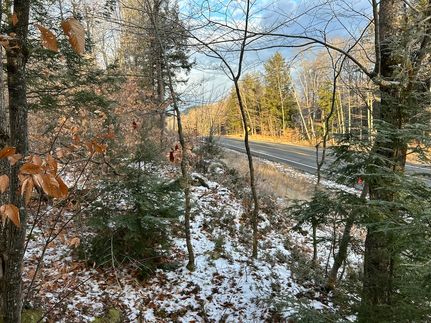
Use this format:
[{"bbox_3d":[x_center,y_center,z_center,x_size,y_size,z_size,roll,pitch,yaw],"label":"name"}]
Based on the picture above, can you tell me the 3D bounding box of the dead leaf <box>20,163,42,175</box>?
[{"bbox_3d":[-0.580,0.022,1.020,0.069,0.038,0.040,0,6,0],"label":"dead leaf"}]

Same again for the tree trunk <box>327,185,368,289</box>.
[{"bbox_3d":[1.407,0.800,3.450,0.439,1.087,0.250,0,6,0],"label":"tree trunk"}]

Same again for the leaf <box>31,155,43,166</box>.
[{"bbox_3d":[-0.597,-0.003,1.080,0.040,0.040,0.030,0,6,0],"label":"leaf"}]

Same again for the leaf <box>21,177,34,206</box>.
[{"bbox_3d":[-0.593,0.091,1.020,0.044,0.088,0.035,0,6,0],"label":"leaf"}]

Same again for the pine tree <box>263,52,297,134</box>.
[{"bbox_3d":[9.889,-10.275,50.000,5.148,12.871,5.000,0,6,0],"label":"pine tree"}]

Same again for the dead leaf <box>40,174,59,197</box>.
[{"bbox_3d":[-0.523,0.076,1.020,0.057,0.069,0.040,0,6,0],"label":"dead leaf"}]

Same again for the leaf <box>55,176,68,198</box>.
[{"bbox_3d":[-0.493,0.081,1.030,0.051,0.073,0.035,0,6,0],"label":"leaf"}]

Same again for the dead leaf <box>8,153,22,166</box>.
[{"bbox_3d":[-0.667,-0.007,1.080,0.047,0.047,0.030,0,6,0],"label":"dead leaf"}]

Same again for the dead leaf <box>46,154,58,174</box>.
[{"bbox_3d":[-0.534,0.010,1.060,0.039,0.066,0.030,0,6,0],"label":"dead leaf"}]

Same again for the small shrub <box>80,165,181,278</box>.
[{"bbox_3d":[-1.051,0.723,4.000,1.150,1.276,1.100,0,6,0],"label":"small shrub"}]

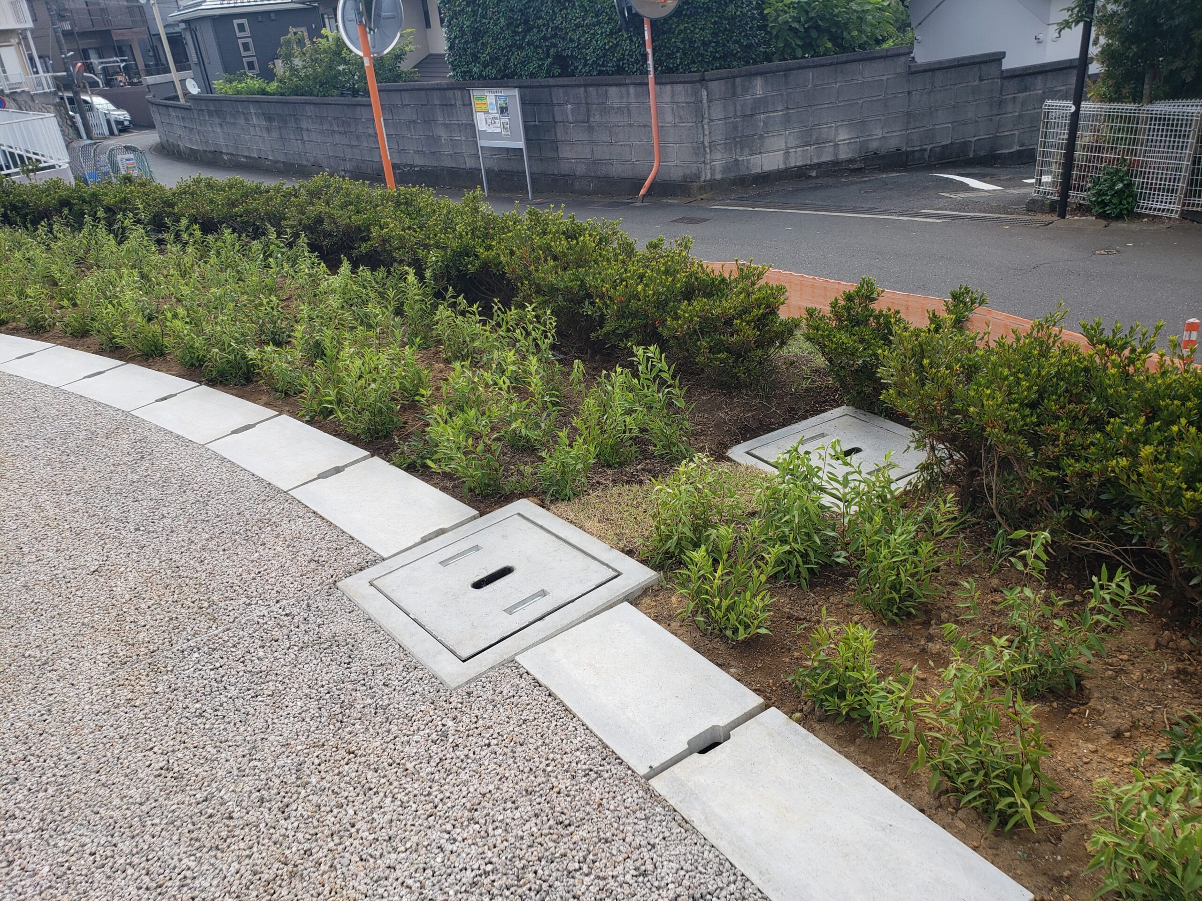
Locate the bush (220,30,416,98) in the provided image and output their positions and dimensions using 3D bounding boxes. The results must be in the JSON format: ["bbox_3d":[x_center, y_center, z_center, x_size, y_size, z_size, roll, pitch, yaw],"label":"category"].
[{"bbox_3d":[-6.629,-8.901,21.000,5.000,1.800,2.400,20,36,41],"label":"bush"}]

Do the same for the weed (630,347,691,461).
[{"bbox_3d":[0.206,-0.154,3.069,0.206,0.423,0.186,-4,27,4],"label":"weed"}]

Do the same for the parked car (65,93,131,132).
[{"bbox_3d":[-23.082,-14.939,40.640,4.450,1.580,1.720,5,28,21],"label":"parked car"}]

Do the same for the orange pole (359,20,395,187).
[{"bbox_3d":[-2.658,-3.899,10.920,0.102,2.300,0.102,-6,25,0],"label":"orange pole"}]

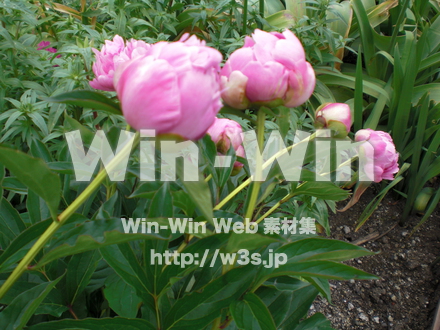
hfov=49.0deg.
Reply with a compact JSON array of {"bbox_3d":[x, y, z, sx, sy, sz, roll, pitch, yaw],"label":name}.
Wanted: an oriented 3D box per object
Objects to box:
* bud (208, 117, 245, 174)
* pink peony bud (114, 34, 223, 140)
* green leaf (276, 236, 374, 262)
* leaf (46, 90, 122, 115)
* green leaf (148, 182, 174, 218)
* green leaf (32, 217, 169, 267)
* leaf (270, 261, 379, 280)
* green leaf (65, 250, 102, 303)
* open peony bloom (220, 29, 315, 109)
[{"bbox_3d":[0.006,-0.024,0.600,0.053,0.062,0.053,-12,15,0],"label":"bud"},{"bbox_3d":[-0.044,-0.065,0.420,0.088,0.082,0.088,3,12,0],"label":"pink peony bud"},{"bbox_3d":[0.114,0.091,0.520,0.109,0.014,0.034,1,28,0],"label":"green leaf"},{"bbox_3d":[-0.152,-0.072,0.550,0.092,0.018,0.032,6,31,9],"label":"leaf"},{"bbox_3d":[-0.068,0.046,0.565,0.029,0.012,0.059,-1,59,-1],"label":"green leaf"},{"bbox_3d":[-0.103,0.070,0.435,0.118,0.018,0.038,-8,29,-15],"label":"green leaf"},{"bbox_3d":[0.109,0.111,0.510,0.116,0.013,0.031,2,28,0],"label":"leaf"},{"bbox_3d":[-0.166,0.136,0.600,0.040,0.015,0.090,22,63,18],"label":"green leaf"},{"bbox_3d":[0.051,-0.102,0.510,0.097,0.080,0.095,0,34,0],"label":"open peony bloom"}]

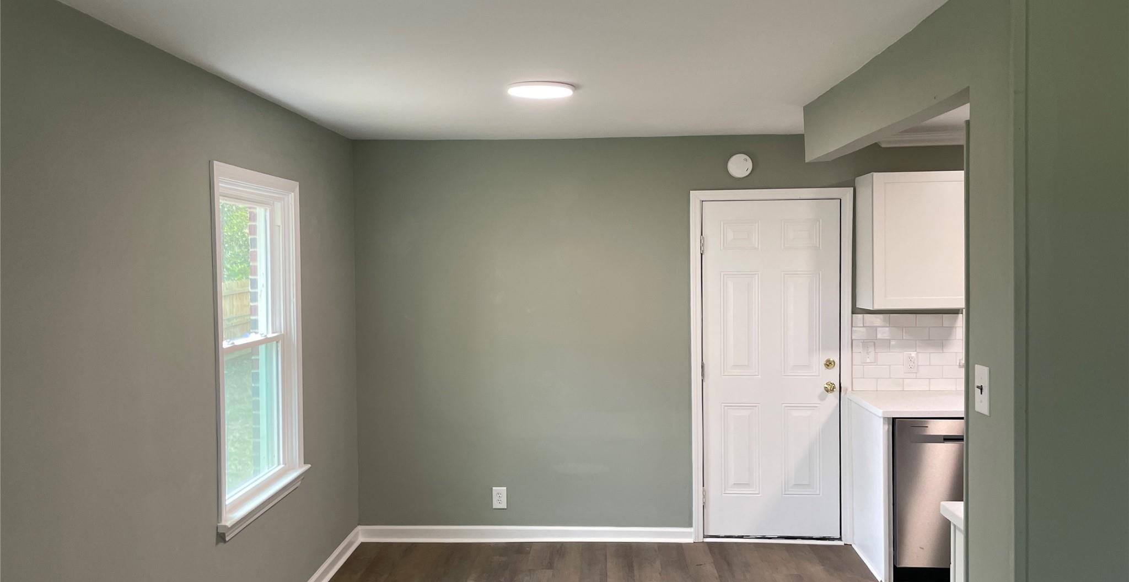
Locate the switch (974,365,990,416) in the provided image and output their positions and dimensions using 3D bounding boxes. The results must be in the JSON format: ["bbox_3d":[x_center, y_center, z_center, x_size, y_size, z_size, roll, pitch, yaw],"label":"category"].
[{"bbox_3d":[1.091,0.260,2.230,0.014,0.125,0.077,-1,2,2],"label":"switch"}]

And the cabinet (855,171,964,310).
[{"bbox_3d":[2.021,-0.284,4.842,0.607,0.758,0.315,-1,2,2],"label":"cabinet"}]

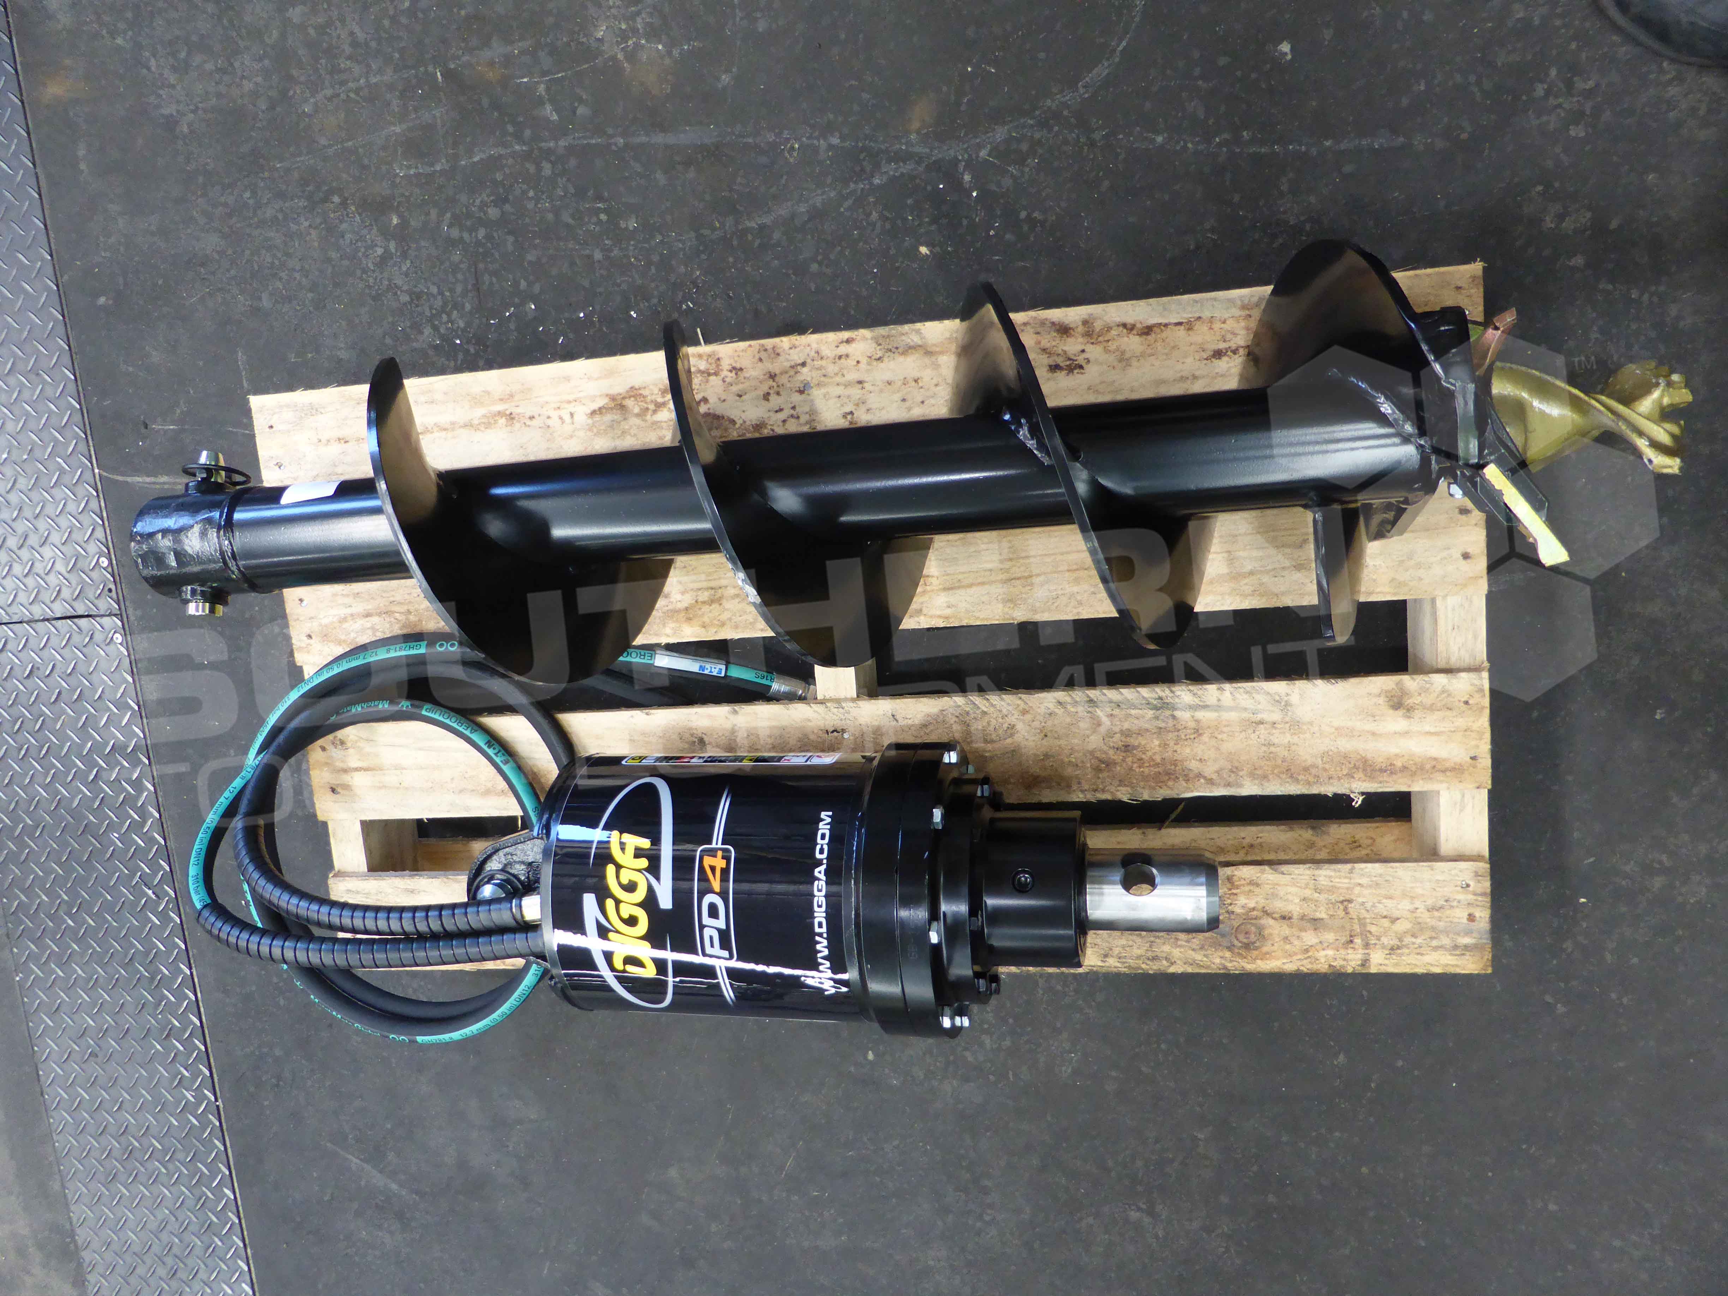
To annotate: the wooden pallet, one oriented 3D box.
[{"bbox_3d":[-0.015,0.006,1.204,1.105,0.136,0.588,-3,99,12],"label":"wooden pallet"}]

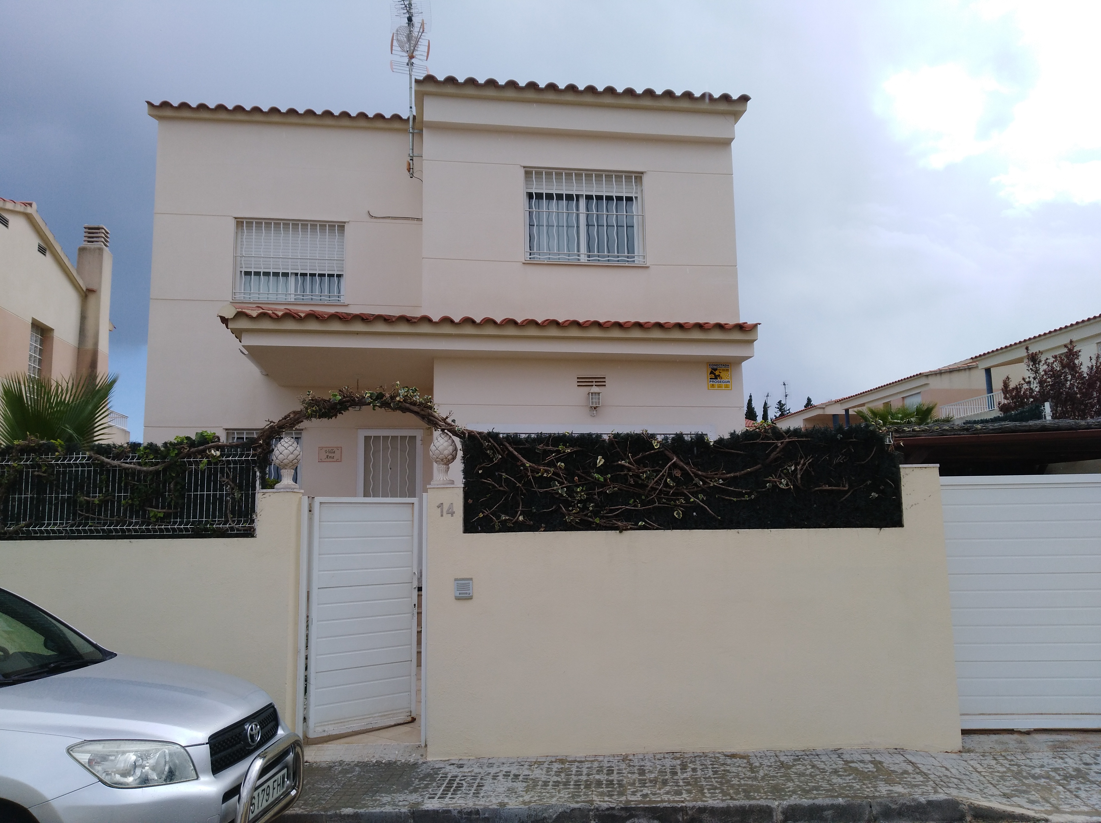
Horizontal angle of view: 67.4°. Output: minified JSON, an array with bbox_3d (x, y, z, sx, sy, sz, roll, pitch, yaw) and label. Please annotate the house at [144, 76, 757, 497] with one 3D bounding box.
[{"bbox_3d":[-1.871,-0.309,12.851,7.650,6.800,8.200,0,-7,-8],"label":"house"}]

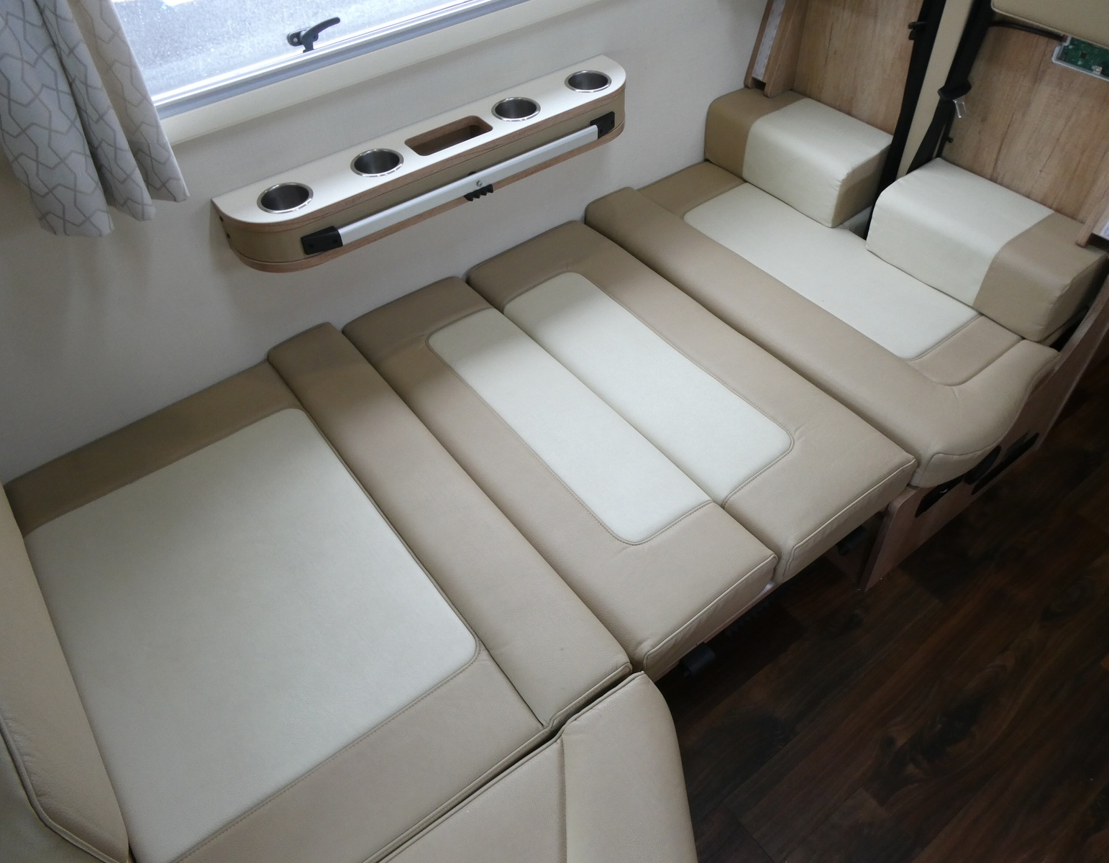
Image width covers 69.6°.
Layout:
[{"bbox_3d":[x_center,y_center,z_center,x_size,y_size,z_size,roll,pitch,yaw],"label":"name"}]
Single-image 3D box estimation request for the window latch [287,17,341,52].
[{"bbox_3d":[-0.402,-0.671,1.347,0.088,0.043,0.042,-30,53,-22],"label":"window latch"}]

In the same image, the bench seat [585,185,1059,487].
[{"bbox_3d":[0.534,-0.300,1.750,0.416,0.124,1.010,-30,53,-21],"label":"bench seat"}]

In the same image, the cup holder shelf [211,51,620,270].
[{"bbox_3d":[-0.200,-0.527,1.553,0.873,0.109,0.152,-30,53,-22],"label":"cup holder shelf"}]

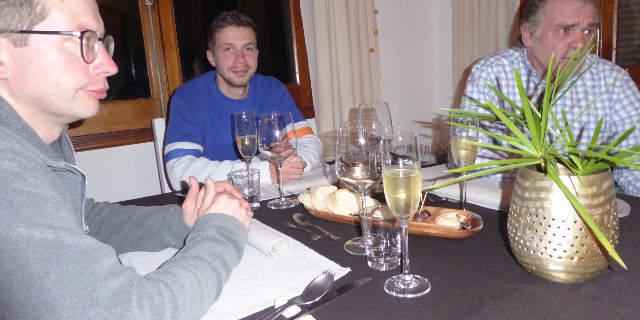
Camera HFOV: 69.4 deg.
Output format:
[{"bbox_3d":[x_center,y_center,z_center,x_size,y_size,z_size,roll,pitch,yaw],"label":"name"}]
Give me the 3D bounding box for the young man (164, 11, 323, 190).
[{"bbox_3d":[-0.219,0.159,1.518,0.530,1.257,0.680,-9,12,-27],"label":"young man"}]

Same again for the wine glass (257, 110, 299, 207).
[{"bbox_3d":[-0.094,0.002,1.082,0.090,0.211,0.090,-4,11,1],"label":"wine glass"}]

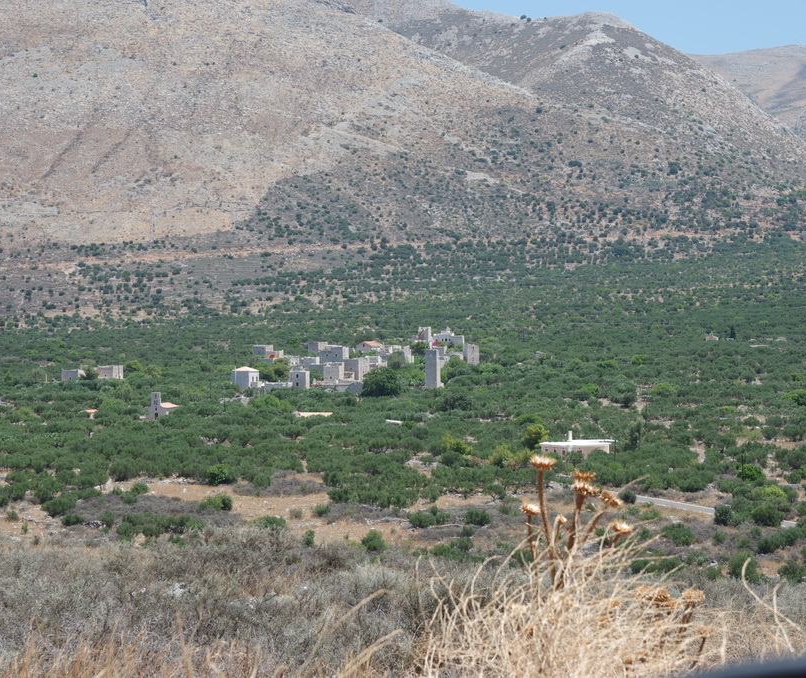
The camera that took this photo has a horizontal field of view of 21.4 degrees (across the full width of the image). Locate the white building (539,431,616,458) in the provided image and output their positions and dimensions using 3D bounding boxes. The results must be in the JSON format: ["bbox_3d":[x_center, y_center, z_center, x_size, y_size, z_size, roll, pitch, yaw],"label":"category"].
[{"bbox_3d":[41.361,25.553,506.000,16.300,7.000,9.000,0,1,12],"label":"white building"}]

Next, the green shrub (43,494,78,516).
[{"bbox_3d":[-52.444,25.420,325.000,5.496,3.359,4.672,0,1,0],"label":"green shrub"}]

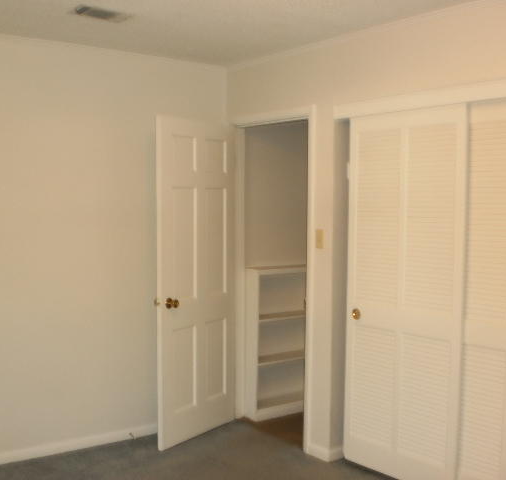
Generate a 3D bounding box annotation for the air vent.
[{"bbox_3d":[-0.744,-1.117,3.287,0.260,0.030,0.140,-2,4,-37],"label":"air vent"}]

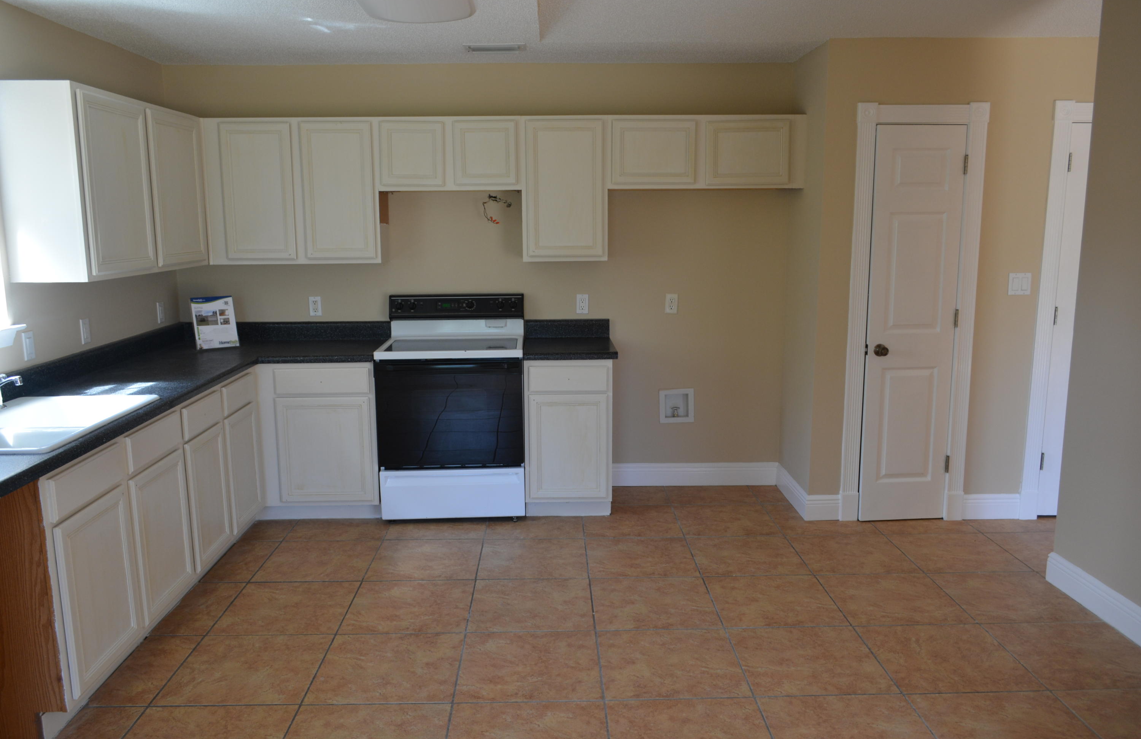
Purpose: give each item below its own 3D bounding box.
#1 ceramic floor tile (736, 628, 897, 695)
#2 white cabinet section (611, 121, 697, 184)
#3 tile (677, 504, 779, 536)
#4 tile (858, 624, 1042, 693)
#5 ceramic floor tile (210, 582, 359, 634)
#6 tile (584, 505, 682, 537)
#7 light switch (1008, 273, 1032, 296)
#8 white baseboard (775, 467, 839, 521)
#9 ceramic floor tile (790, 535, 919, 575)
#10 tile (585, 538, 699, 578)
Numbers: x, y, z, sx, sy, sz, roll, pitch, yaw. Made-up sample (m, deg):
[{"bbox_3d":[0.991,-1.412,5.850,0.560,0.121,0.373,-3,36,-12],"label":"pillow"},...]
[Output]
[{"bbox_3d":[0.859,1.056,3.106,0.497,0.012,0.497,-1,9,-1],"label":"ceramic floor tile"},{"bbox_3d":[0.439,-1.174,4.680,0.447,0.329,0.310,0,10,-1],"label":"white cabinet section"},{"bbox_3d":[0.832,0.814,4.592,0.500,0.015,0.500,-1,9,-1],"label":"tile"},{"bbox_3d":[1.362,1.050,3.116,0.497,0.012,0.497,-1,9,-1],"label":"tile"},{"bbox_3d":[-1.164,0.988,3.549,0.495,0.010,0.495,-1,9,-1],"label":"ceramic floor tile"},{"bbox_3d":[0.322,0.814,4.569,0.495,0.010,0.495,-1,9,-1],"label":"tile"},{"bbox_3d":[2.301,-0.436,4.379,0.117,0.115,0.012,-1,9,-1],"label":"light switch"},{"bbox_3d":[1.341,0.688,4.881,0.171,0.140,0.659,-1,9,-1],"label":"white baseboard"},{"bbox_3d":[1.342,0.889,4.108,0.497,0.012,0.497,-1,9,-1],"label":"ceramic floor tile"},{"bbox_3d":[0.337,0.900,4.090,0.497,0.012,0.497,-1,9,-1],"label":"tile"}]

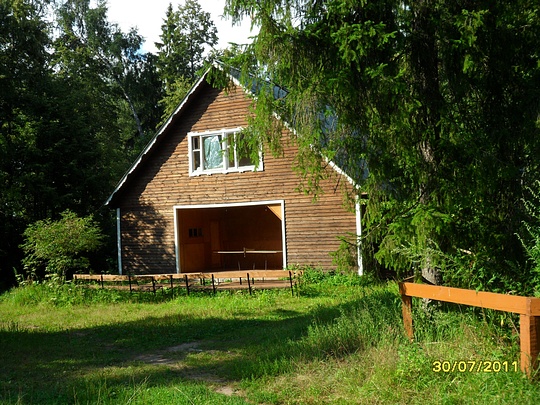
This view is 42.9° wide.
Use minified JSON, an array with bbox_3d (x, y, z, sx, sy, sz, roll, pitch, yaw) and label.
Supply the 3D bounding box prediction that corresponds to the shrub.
[{"bbox_3d":[-6.197,1.314,20.500,2.450,2.150,2.200,-2,0,0],"label":"shrub"}]

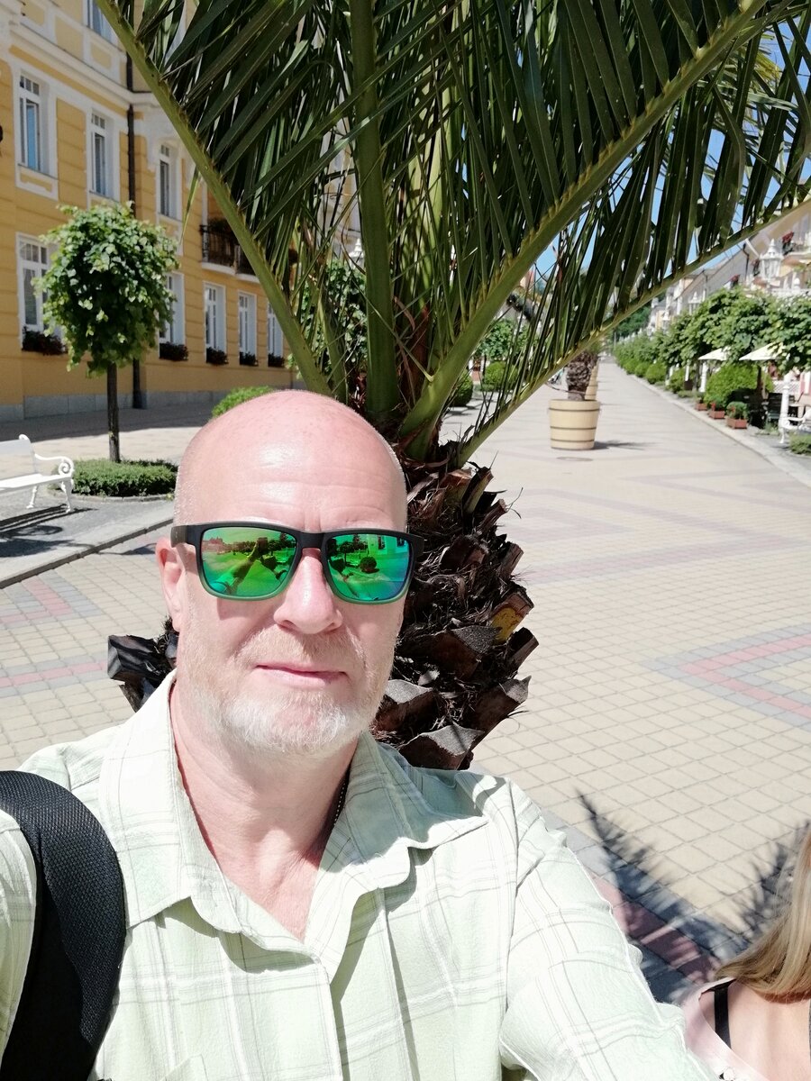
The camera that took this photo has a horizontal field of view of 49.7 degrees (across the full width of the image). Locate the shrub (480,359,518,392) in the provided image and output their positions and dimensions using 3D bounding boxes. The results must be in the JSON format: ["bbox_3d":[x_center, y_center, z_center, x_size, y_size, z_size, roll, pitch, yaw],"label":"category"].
[{"bbox_3d":[4.737,-8.319,44.000,1.850,1.600,1.750,2,10,0],"label":"shrub"}]

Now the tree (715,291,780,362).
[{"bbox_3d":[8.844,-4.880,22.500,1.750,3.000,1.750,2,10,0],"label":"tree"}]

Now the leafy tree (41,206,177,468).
[{"bbox_3d":[-3.580,-2.350,10.640,1.650,3.300,1.650,2,10,0],"label":"leafy tree"}]

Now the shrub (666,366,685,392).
[{"bbox_3d":[13.932,-8.276,45.000,1.200,1.400,1.200,2,10,0],"label":"shrub"}]

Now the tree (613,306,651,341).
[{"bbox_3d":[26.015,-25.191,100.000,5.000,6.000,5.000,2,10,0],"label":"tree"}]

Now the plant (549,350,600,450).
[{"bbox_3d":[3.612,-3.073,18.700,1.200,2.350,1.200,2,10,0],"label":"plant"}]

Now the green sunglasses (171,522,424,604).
[{"bbox_3d":[-0.078,0.014,0.583,0.145,0.050,0.145,3,-1,-19],"label":"green sunglasses"}]

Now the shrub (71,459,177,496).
[{"bbox_3d":[-3.555,-0.807,10.800,1.500,0.340,1.350,2,10,0],"label":"shrub"}]

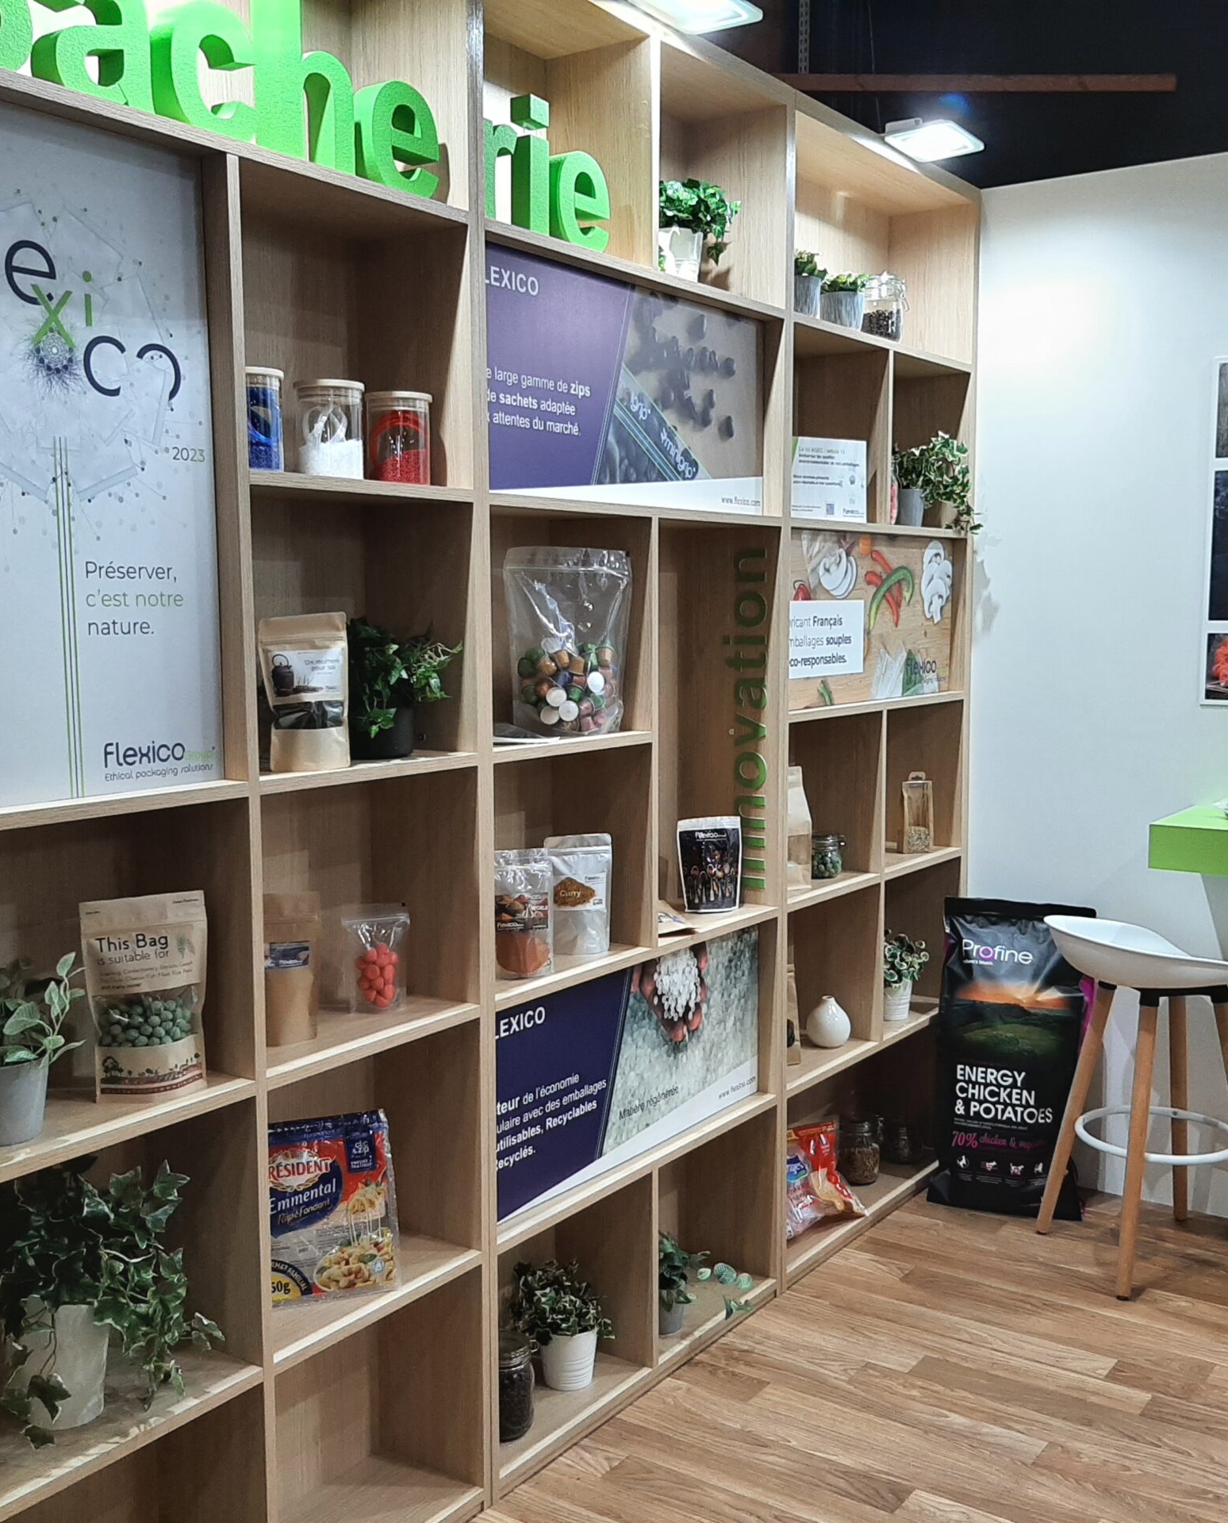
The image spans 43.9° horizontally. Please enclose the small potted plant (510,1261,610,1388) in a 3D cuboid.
[{"bbox_3d":[-0.102,1.092,2.970,0.192,0.234,0.196,0,6,0],"label":"small potted plant"}]

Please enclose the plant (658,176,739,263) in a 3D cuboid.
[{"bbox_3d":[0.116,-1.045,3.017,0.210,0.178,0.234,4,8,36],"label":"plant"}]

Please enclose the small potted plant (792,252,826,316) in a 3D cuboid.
[{"bbox_3d":[0.402,-1.016,3.293,0.110,0.159,0.110,4,8,36],"label":"small potted plant"}]

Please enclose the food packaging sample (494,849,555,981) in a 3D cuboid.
[{"bbox_3d":[-0.169,0.262,2.640,0.132,0.224,0.065,-2,6,-16],"label":"food packaging sample"}]

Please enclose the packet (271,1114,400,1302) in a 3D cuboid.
[{"bbox_3d":[-0.457,0.683,2.349,0.220,0.280,0.055,-2,-5,-20],"label":"packet"}]

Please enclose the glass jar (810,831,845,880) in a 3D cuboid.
[{"bbox_3d":[0.495,0.222,3.602,0.092,0.098,0.092,0,6,0],"label":"glass jar"}]

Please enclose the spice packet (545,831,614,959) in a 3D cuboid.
[{"bbox_3d":[-0.066,0.247,2.848,0.127,0.221,0.065,-2,6,-15],"label":"spice packet"}]

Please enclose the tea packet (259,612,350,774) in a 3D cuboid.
[{"bbox_3d":[-0.457,-0.100,2.263,0.131,0.223,0.058,-3,7,-27],"label":"tea packet"}]

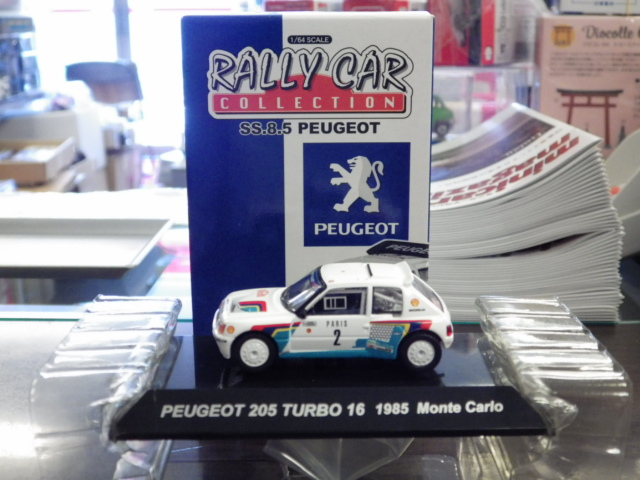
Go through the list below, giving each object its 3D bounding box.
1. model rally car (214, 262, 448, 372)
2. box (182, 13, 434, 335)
[{"bbox_3d":[0.003,0.018,0.231,0.060,0.021,0.026,-1,15,-1],"label":"model rally car"},{"bbox_3d":[-0.003,-0.015,0.274,0.067,0.101,0.037,0,15,0],"label":"box"}]

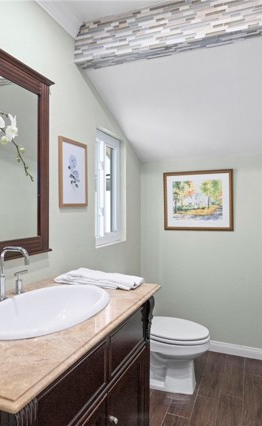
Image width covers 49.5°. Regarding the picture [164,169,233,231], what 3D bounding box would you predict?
[{"bbox_3d":[0.585,-0.105,2.511,0.605,0.528,0.025,-1,1,23],"label":"picture"}]

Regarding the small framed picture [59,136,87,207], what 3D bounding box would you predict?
[{"bbox_3d":[-0.339,-0.233,1.705,0.020,0.395,0.296,-1,1,23],"label":"small framed picture"}]

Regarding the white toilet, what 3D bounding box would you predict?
[{"bbox_3d":[0.199,0.878,2.025,0.700,0.700,0.390,-1,1,23],"label":"white toilet"}]

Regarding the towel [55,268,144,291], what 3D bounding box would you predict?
[{"bbox_3d":[-0.157,0.317,1.360,0.425,0.042,0.165,-1,1,23],"label":"towel"}]

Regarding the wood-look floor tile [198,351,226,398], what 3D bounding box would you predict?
[{"bbox_3d":[0.635,1.224,2.171,0.144,0.010,0.649,-1,1,23],"label":"wood-look floor tile"}]

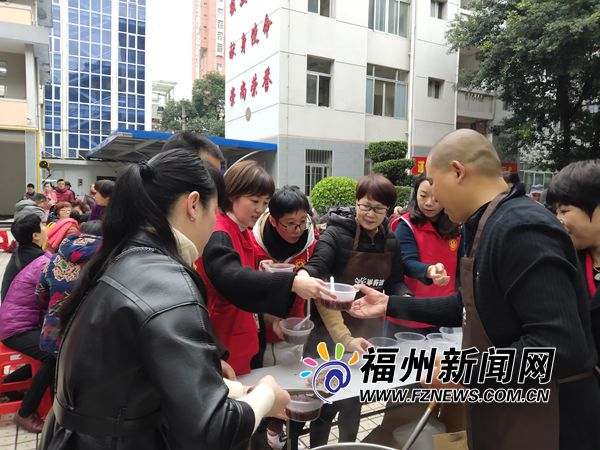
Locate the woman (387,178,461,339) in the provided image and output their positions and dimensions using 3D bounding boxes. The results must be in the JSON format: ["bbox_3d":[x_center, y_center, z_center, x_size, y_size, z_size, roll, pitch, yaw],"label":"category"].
[{"bbox_3d":[0.720,0.510,2.550,0.500,1.600,0.380,-1,4,-22],"label":"woman"}]

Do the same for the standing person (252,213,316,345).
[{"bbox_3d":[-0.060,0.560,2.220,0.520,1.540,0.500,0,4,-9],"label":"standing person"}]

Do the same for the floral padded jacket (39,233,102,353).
[{"bbox_3d":[-1.360,0.450,2.800,0.540,0.740,0.450,1,4,0],"label":"floral padded jacket"}]

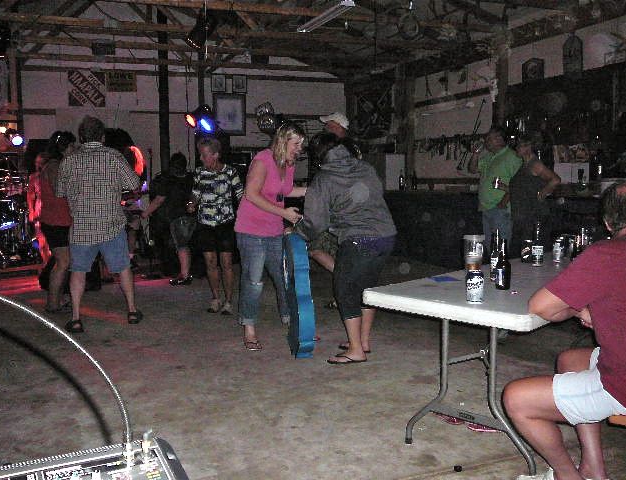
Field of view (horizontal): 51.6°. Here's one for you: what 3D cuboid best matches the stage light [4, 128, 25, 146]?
[{"bbox_3d":[-4.077,-1.395,8.809,0.210,0.210,0.280,-3,18,-28],"label":"stage light"}]

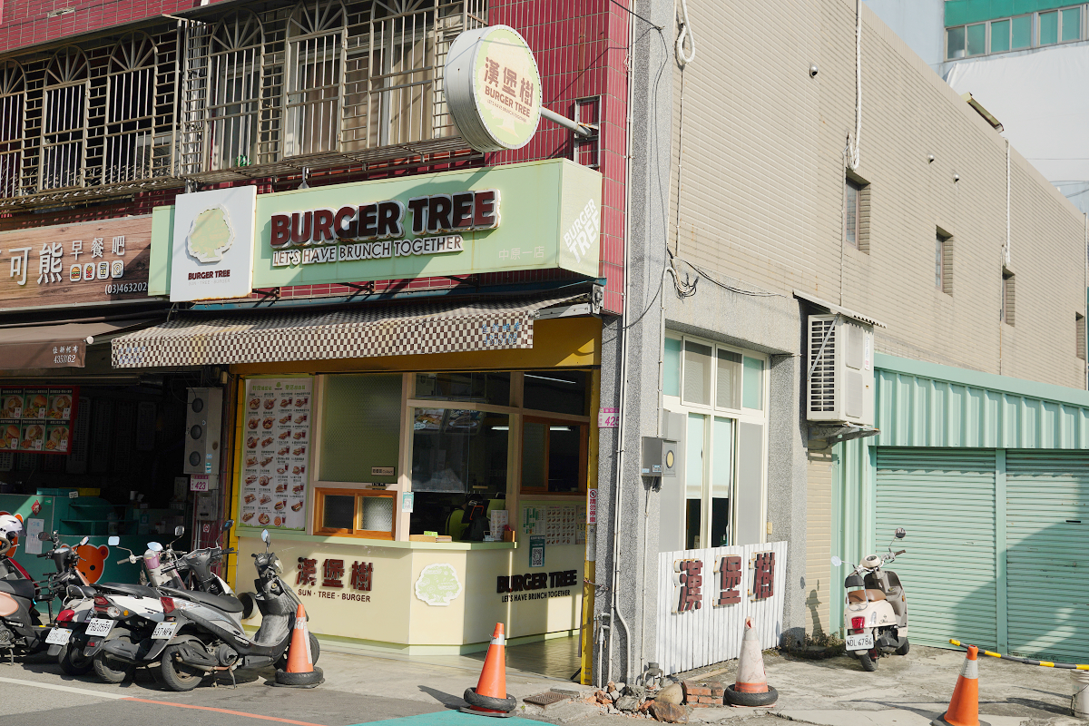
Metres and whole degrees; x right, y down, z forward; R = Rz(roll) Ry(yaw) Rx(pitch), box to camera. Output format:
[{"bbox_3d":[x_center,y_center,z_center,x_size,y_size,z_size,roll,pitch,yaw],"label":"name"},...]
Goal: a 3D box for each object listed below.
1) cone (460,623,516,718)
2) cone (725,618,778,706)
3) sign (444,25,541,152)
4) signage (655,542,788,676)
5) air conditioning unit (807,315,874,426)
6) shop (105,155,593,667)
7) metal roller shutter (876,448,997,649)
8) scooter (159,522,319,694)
[{"bbox_3d":[-0.369,2.260,9.658,0.410,0.660,0.410,5,-5,0],"label":"cone"},{"bbox_3d":[1.636,2.347,10.278,0.430,0.660,0.430,2,-5,0],"label":"cone"},{"bbox_3d":[-0.388,-2.070,9.936,0.250,0.930,0.930,-1,-6,32],"label":"sign"},{"bbox_3d":[1.811,2.333,12.632,0.120,1.090,2.900,-1,-6,32],"label":"signage"},{"bbox_3d":[3.329,0.087,14.689,0.365,1.160,1.000,-1,-6,32],"label":"air conditioning unit"},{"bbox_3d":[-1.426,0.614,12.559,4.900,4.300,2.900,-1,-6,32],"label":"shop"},{"bbox_3d":[4.327,2.045,14.433,1.340,2.180,0.100,-1,-6,32],"label":"metal roller shutter"},{"bbox_3d":[-2.404,1.987,10.529,0.700,1.180,1.820,-1,-6,32],"label":"scooter"}]

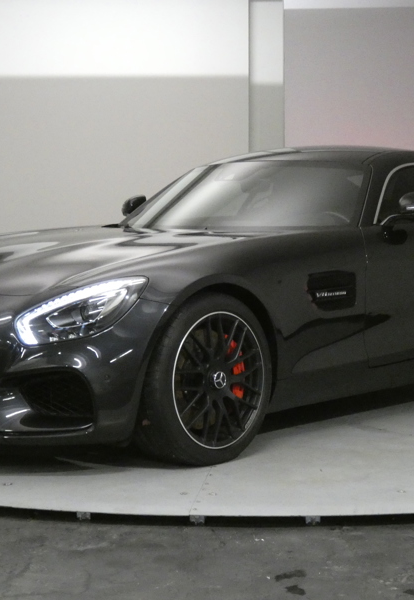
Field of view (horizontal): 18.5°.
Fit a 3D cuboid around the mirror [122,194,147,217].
[{"bbox_3d":[-0.361,-0.509,7.037,0.225,0.145,0.150,3,6,43],"label":"mirror"}]

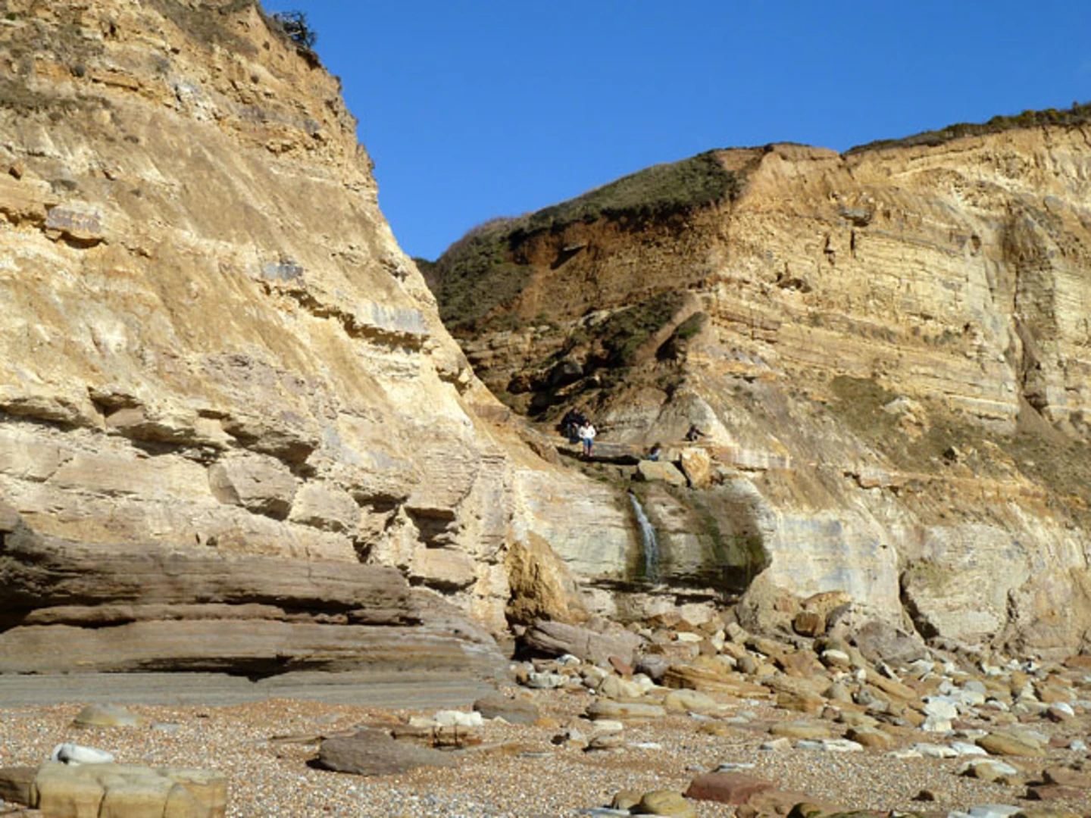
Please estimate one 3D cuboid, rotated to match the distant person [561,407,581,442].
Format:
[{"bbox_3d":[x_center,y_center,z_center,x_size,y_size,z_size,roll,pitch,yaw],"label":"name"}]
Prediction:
[{"bbox_3d":[0.853,0.536,60.000,0.660,1.130,0.750,2,-6,-14],"label":"distant person"}]

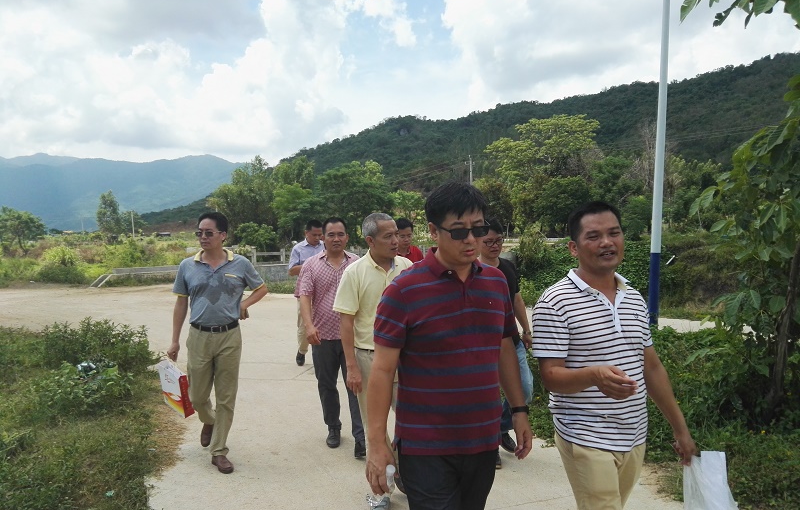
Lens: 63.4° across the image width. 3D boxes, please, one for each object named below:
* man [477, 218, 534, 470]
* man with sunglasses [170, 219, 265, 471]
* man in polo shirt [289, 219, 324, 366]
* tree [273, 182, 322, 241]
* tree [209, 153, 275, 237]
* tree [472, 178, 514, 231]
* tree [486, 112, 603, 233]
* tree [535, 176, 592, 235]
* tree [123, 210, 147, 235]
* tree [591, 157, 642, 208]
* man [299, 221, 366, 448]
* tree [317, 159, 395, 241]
[{"bbox_3d":[0.609,0.588,4.400,0.580,1.680,0.480,0,2,-13],"label":"man"},{"bbox_3d":[-1.235,0.559,4.414,0.660,1.709,0.520,0,2,-13],"label":"man with sunglasses"},{"bbox_3d":[-0.989,0.444,7.434,0.540,1.702,0.520,0,2,-18],"label":"man in polo shirt"},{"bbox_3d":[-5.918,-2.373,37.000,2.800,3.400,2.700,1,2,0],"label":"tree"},{"bbox_3d":[-10.223,-3.797,42.000,4.400,5.500,4.200,1,2,0],"label":"tree"},{"bbox_3d":[7.225,-3.825,50.000,3.300,4.300,3.200,1,2,0],"label":"tree"},{"bbox_3d":[11.753,-6.675,53.000,9.600,9.800,8.500,1,2,0],"label":"tree"},{"bbox_3d":[14.565,-4.347,58.000,5.199,5.199,4.939,1,2,14],"label":"tree"},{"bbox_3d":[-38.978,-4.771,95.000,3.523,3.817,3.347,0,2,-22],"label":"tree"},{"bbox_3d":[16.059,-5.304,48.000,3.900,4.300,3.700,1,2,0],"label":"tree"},{"bbox_3d":[-0.489,0.571,4.654,0.540,1.679,0.520,0,2,-16],"label":"man"},{"bbox_3d":[-3.496,-4.299,52.000,6.107,6.429,5.802,0,2,-4],"label":"tree"}]

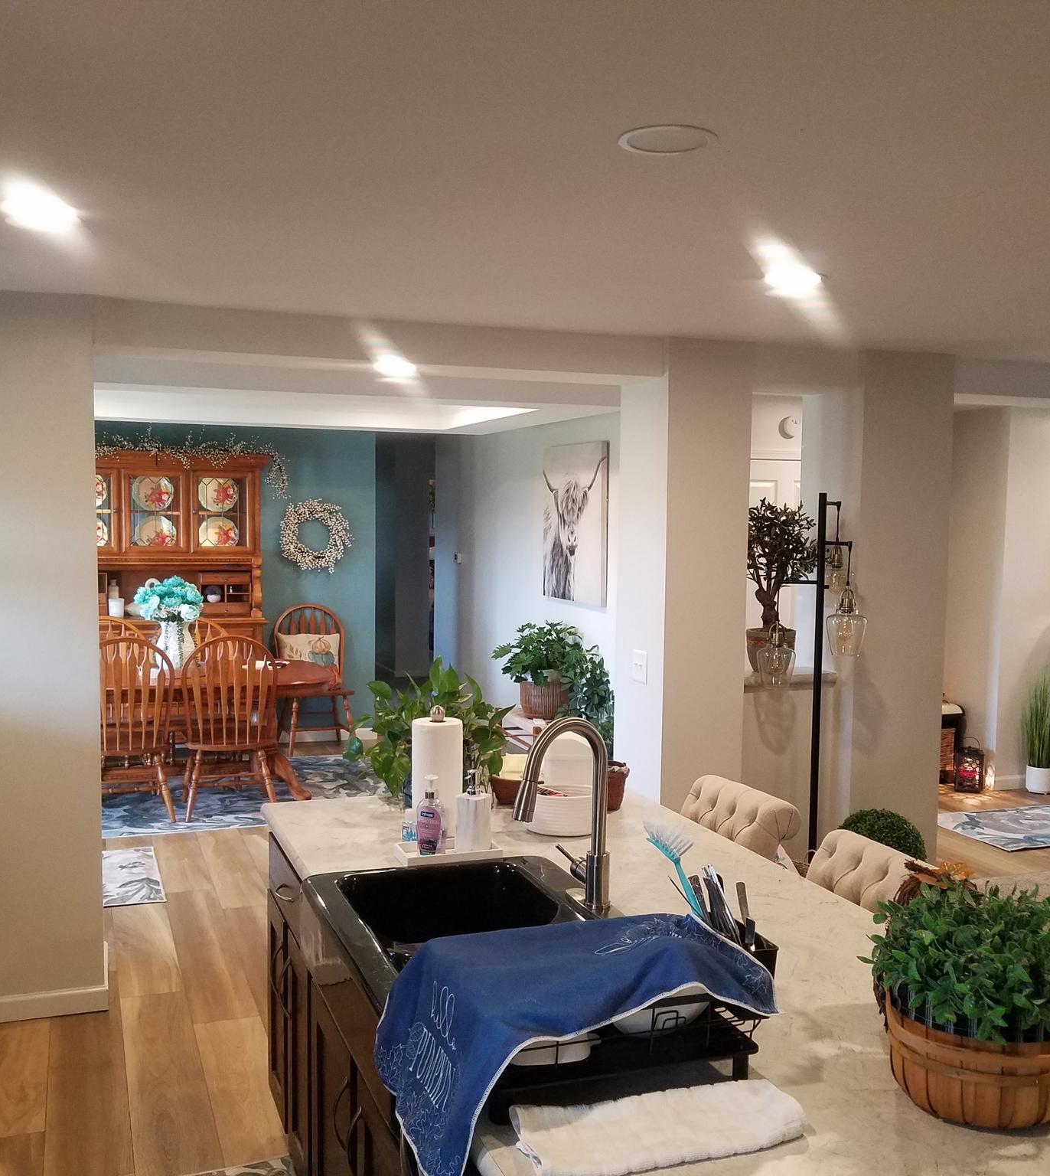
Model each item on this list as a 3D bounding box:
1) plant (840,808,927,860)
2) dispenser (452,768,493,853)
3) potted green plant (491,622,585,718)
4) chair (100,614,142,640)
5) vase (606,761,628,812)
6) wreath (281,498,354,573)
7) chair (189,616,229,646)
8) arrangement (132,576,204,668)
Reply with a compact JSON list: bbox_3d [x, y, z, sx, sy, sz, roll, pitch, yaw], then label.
[{"bbox_3d":[1.415,1.174,4.732,0.390,0.580,0.390,-1,4,-20],"label":"plant"},{"bbox_3d":[-0.126,0.551,2.914,0.064,0.214,0.064,3,4,38],"label":"dispenser"},{"bbox_3d":[0.123,0.474,7.229,0.560,0.600,0.520,-1,4,-20],"label":"potted green plant"},{"bbox_3d":[-2.714,0.730,7.749,0.540,1.055,0.570,-1,4,-20],"label":"chair"},{"bbox_3d":[0.224,0.576,3.437,0.155,0.120,0.155,-1,4,-20],"label":"vase"},{"bbox_3d":[-1.519,-0.390,8.680,0.560,0.560,0.120,-1,4,-20],"label":"wreath"},{"bbox_3d":[-2.075,0.720,7.468,0.520,1.040,0.550,-1,4,-20],"label":"chair"},{"bbox_3d":[-2.296,0.222,7.562,0.460,0.579,0.440,-1,4,-20],"label":"arrangement"}]

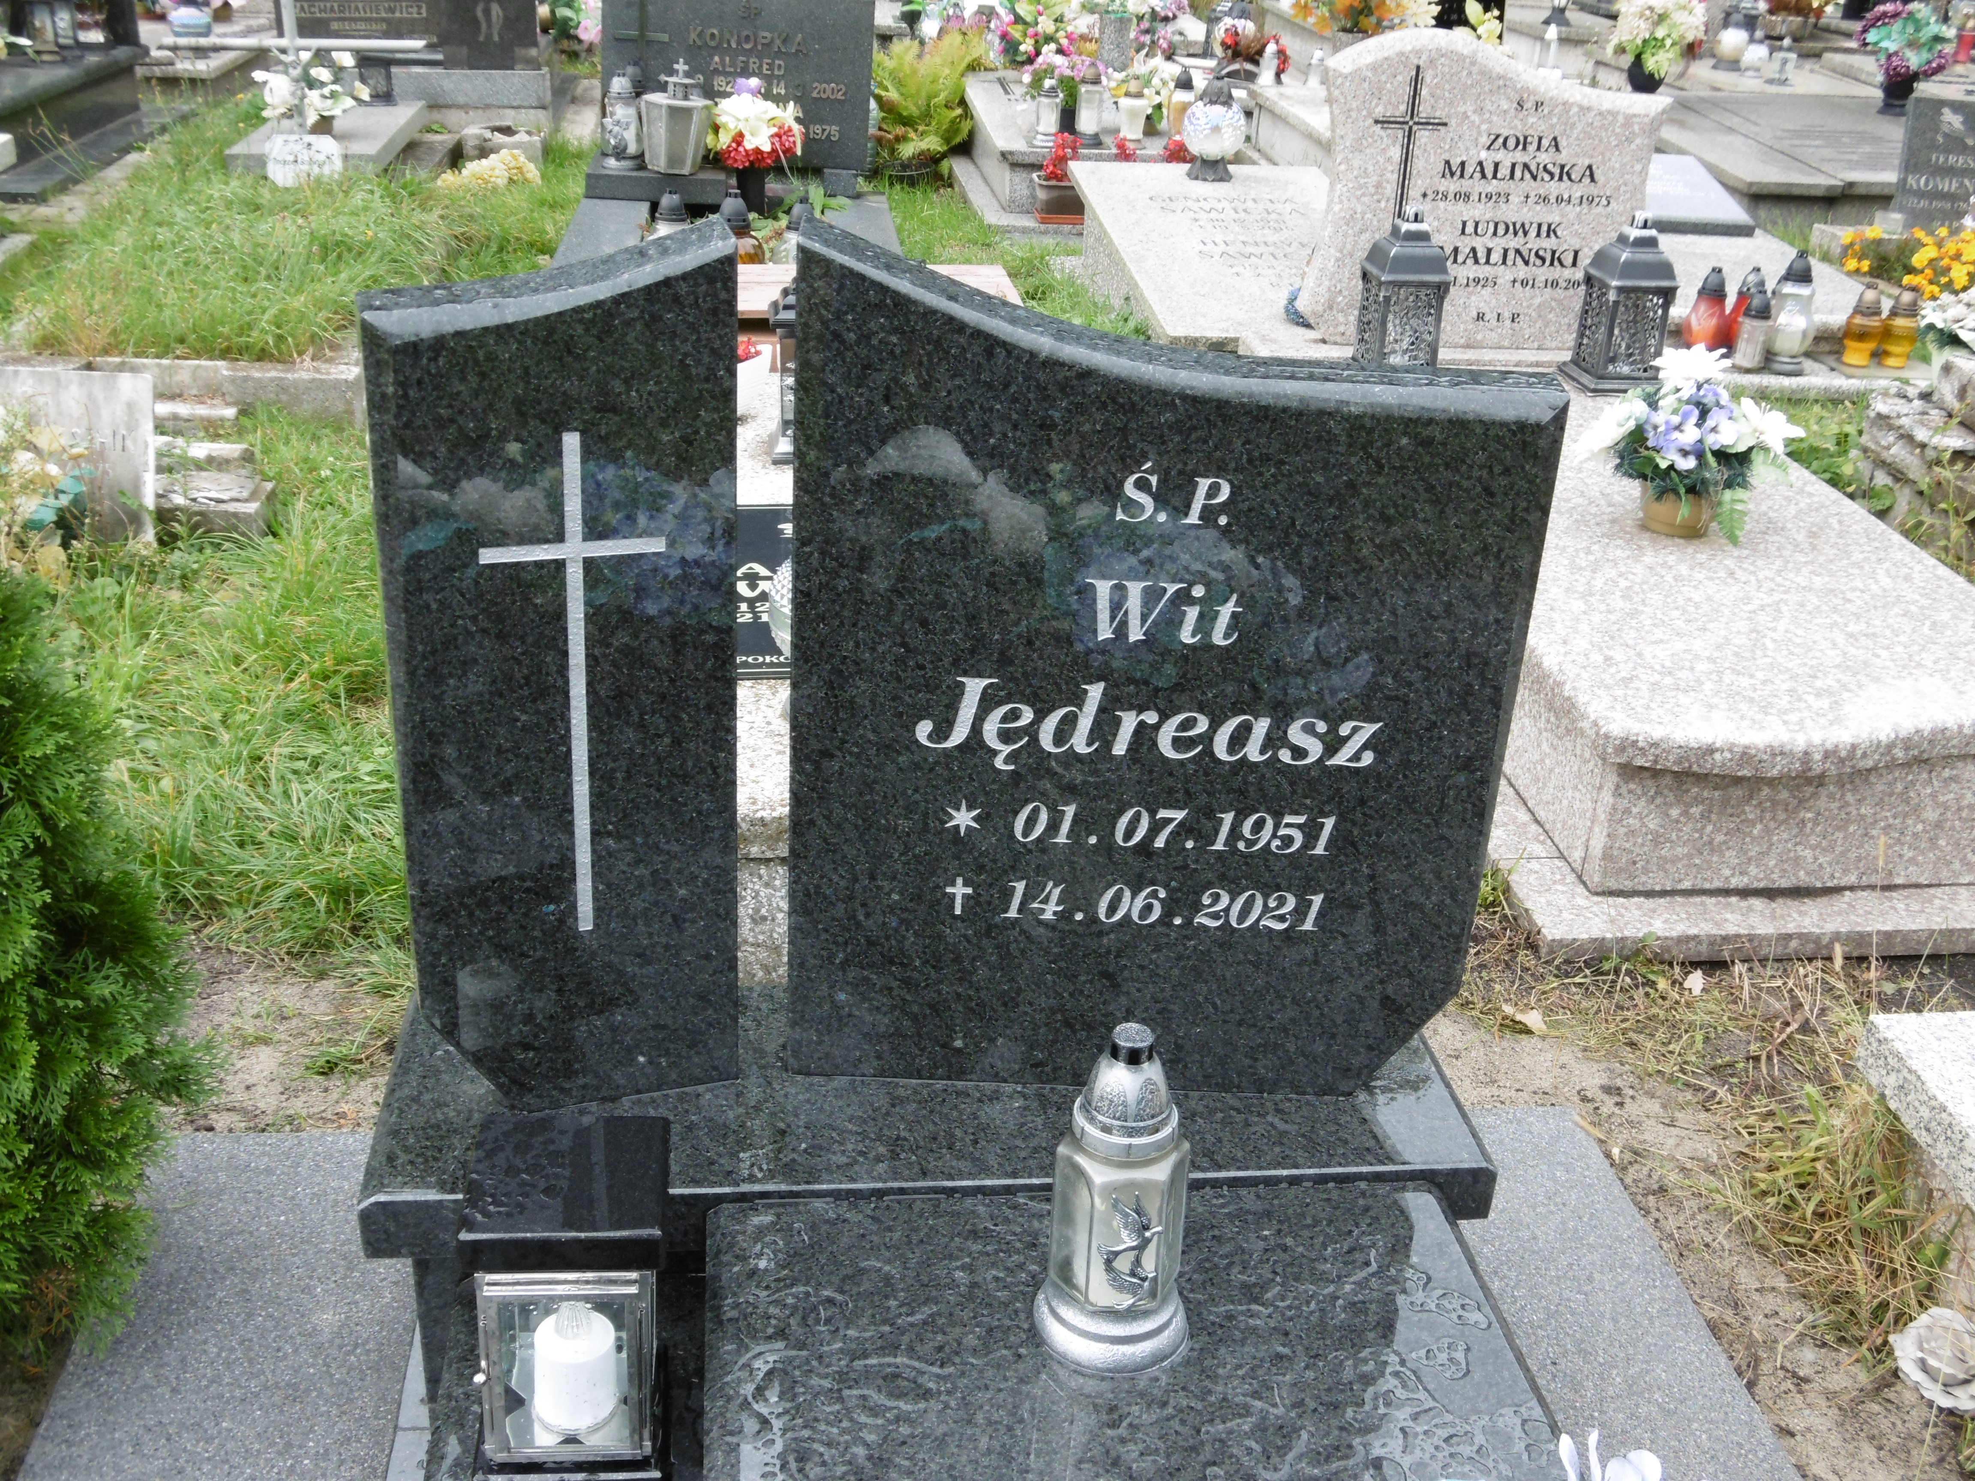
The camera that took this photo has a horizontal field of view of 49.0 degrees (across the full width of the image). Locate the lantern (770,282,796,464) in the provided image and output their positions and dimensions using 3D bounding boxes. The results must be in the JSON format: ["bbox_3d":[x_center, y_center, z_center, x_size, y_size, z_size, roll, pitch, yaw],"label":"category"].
[{"bbox_3d":[-0.243,-0.587,3.192,0.142,0.330,0.142,0,27,-7],"label":"lantern"}]

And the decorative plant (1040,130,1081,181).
[{"bbox_3d":[0.203,-1.636,6.074,0.117,0.147,0.110,0,27,-7],"label":"decorative plant"}]

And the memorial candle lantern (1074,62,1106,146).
[{"bbox_3d":[0.328,-1.992,6.755,0.090,0.238,0.090,0,25,-7],"label":"memorial candle lantern"}]

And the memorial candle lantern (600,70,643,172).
[{"bbox_3d":[-0.984,-1.673,5.827,0.110,0.248,0.110,4,25,2],"label":"memorial candle lantern"}]

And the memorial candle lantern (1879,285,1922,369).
[{"bbox_3d":[2.274,-1.032,5.386,0.092,0.195,0.092,0,25,-7],"label":"memorial candle lantern"}]

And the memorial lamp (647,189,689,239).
[{"bbox_3d":[-0.713,-1.110,4.816,0.105,0.222,0.105,0,27,-7],"label":"memorial lamp"}]

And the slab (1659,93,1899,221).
[{"bbox_3d":[2.612,-1.820,6.753,1.200,0.120,1.475,0,27,-7],"label":"slab"}]

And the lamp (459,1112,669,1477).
[{"bbox_3d":[-0.322,0.447,1.688,0.147,0.265,0.150,0,25,-7],"label":"lamp"}]

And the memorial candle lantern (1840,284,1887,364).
[{"bbox_3d":[2.176,-1.037,5.381,0.092,0.198,0.092,0,25,-7],"label":"memorial candle lantern"}]

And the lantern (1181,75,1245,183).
[{"bbox_3d":[0.562,-1.489,5.262,0.156,0.231,0.156,0,27,-7],"label":"lantern"}]

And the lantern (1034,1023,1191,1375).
[{"bbox_3d":[0.106,0.347,1.708,0.128,0.281,0.128,3,25,0],"label":"lantern"}]

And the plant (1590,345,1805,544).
[{"bbox_3d":[1.150,-0.481,3.510,0.330,0.290,0.280,0,25,-7],"label":"plant"}]

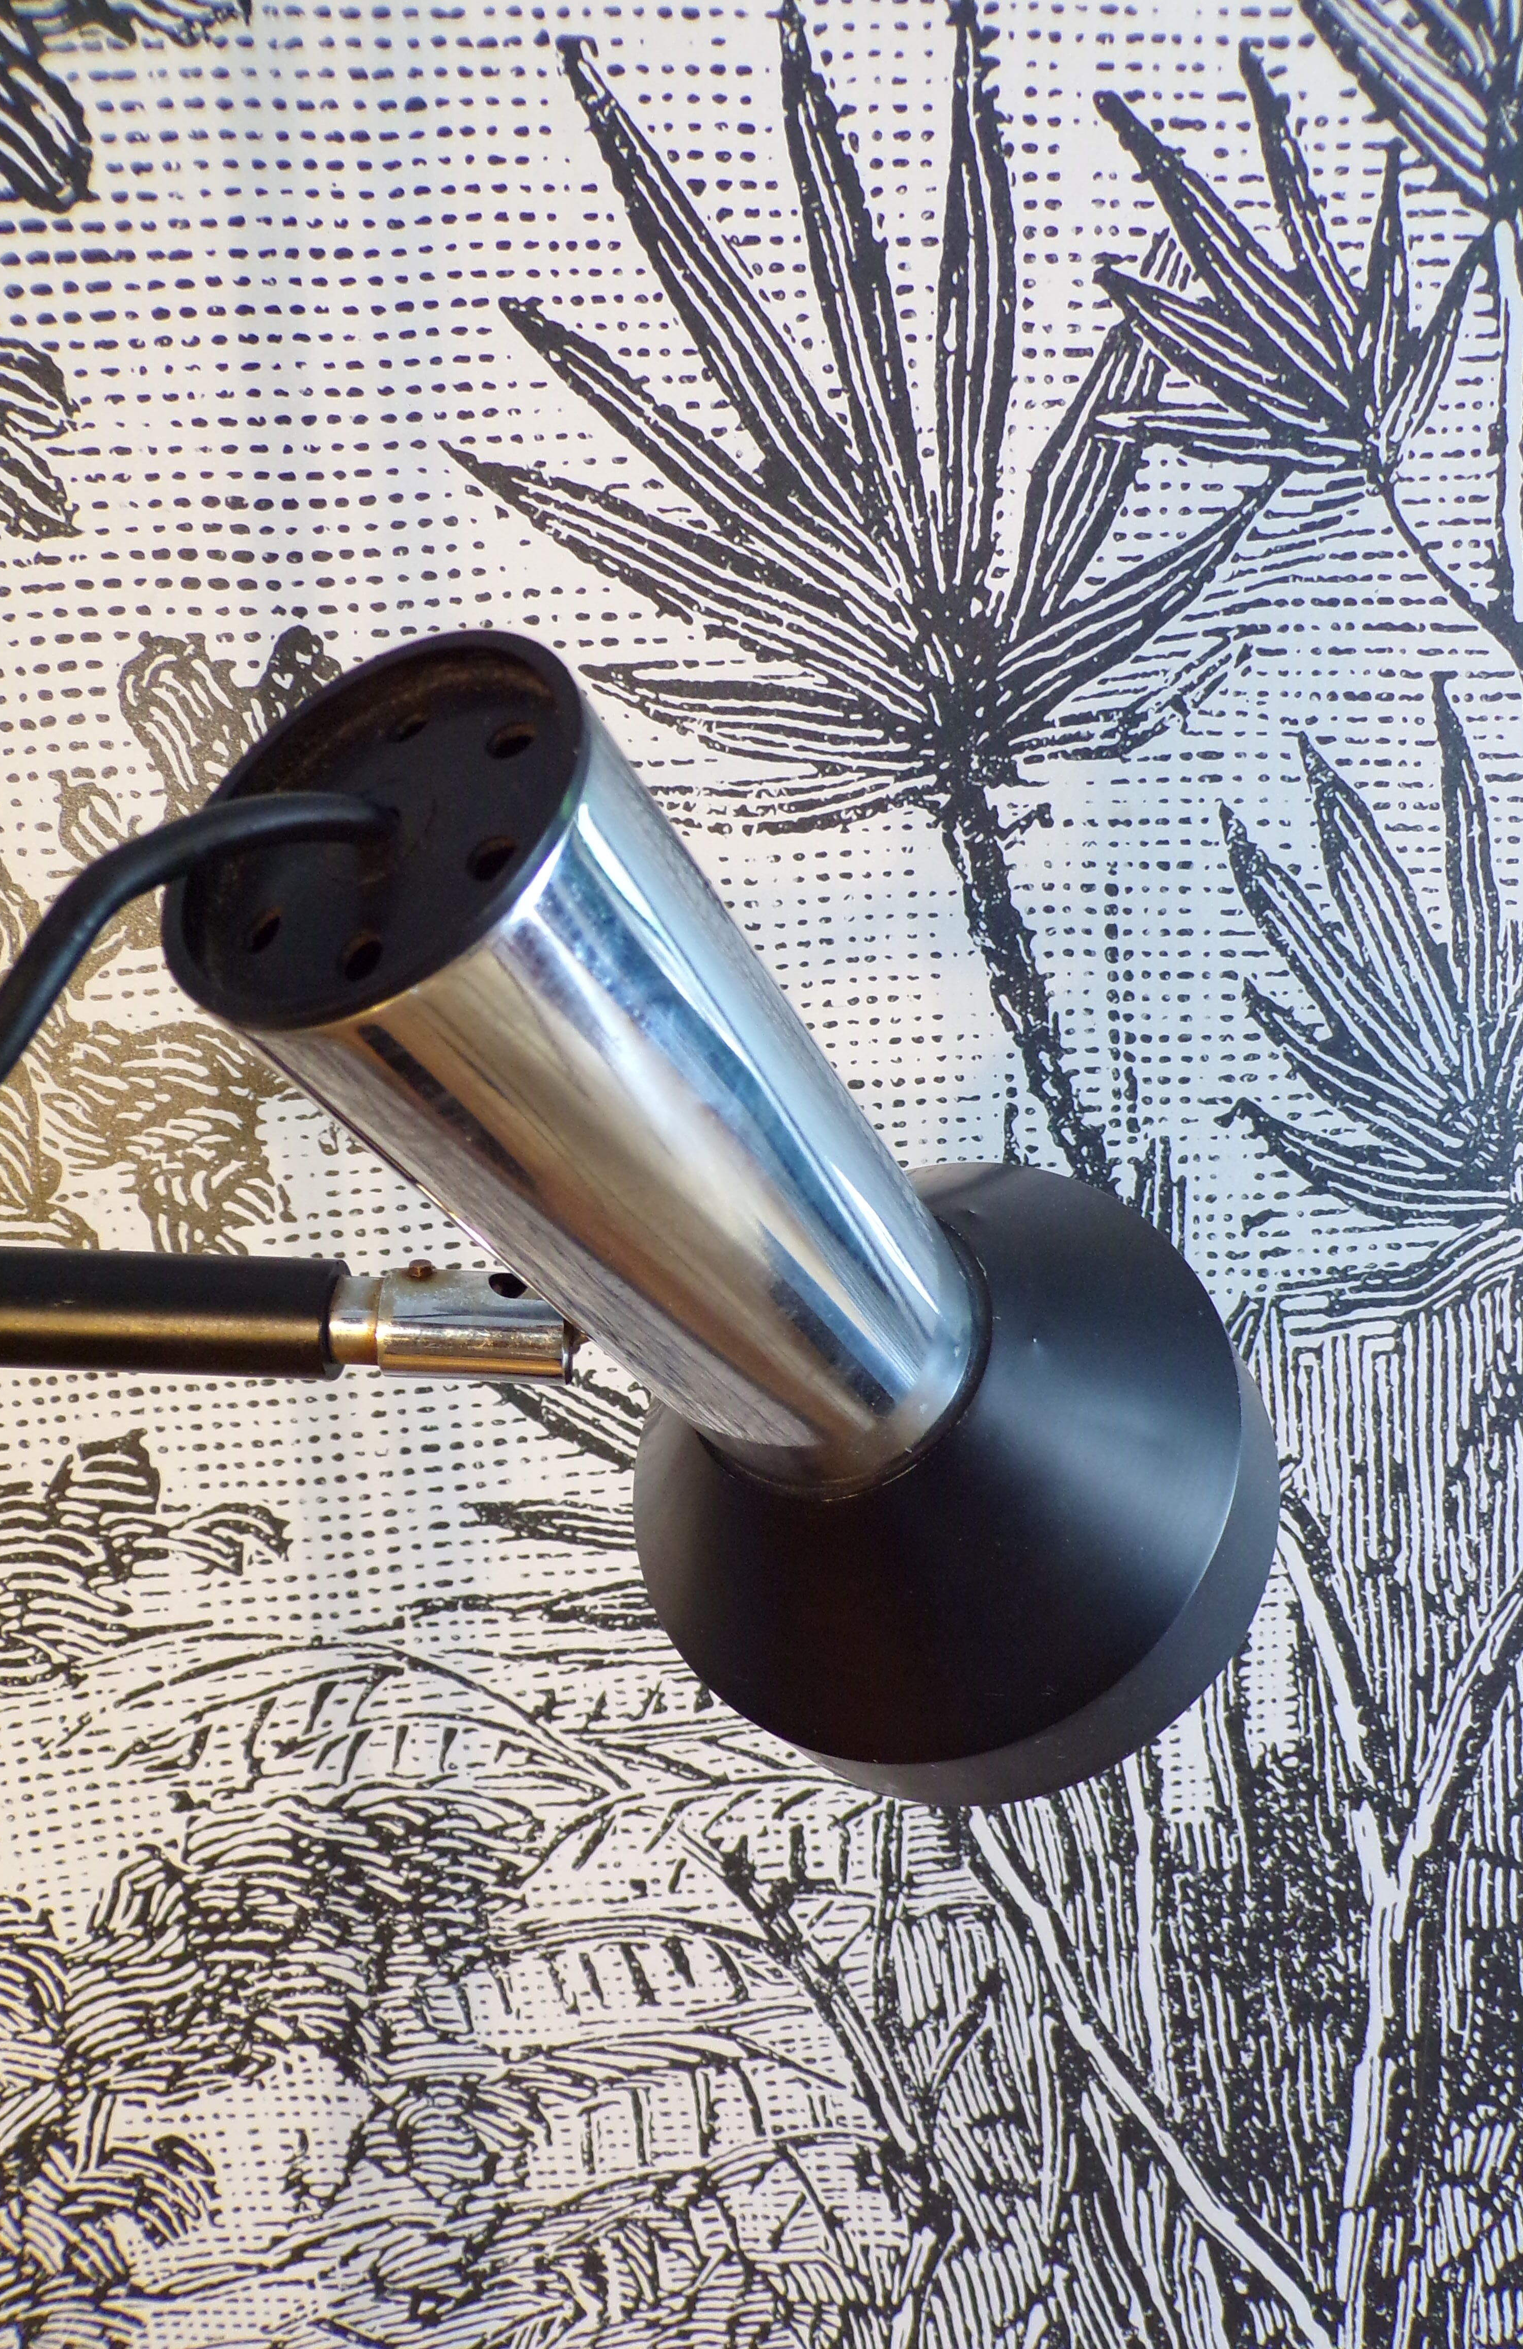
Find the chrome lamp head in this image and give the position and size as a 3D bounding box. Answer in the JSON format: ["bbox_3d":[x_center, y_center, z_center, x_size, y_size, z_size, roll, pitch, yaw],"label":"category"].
[{"bbox_3d":[0.001,0.016,0.287,0.137,0.137,0.238,8,-25,31],"label":"chrome lamp head"}]

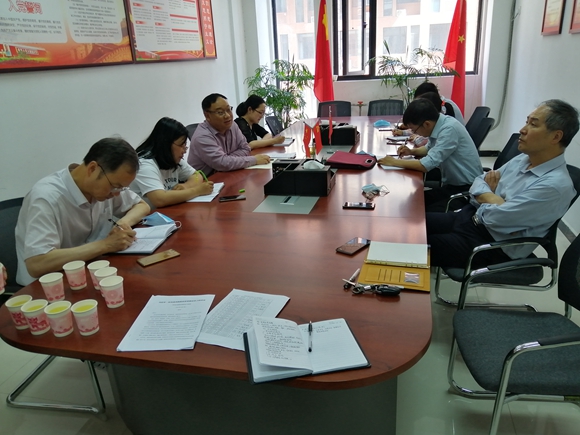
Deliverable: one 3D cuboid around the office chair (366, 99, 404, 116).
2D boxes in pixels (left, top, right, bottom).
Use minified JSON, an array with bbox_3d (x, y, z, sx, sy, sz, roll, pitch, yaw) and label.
[{"bbox_3d":[1.116,-0.902,5.144,0.560,0.930,0.600,2,21,13],"label":"office chair"}]

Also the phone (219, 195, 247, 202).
[{"bbox_3d":[-0.320,-0.112,2.473,0.152,0.009,0.075,-4,20,-2],"label":"phone"}]

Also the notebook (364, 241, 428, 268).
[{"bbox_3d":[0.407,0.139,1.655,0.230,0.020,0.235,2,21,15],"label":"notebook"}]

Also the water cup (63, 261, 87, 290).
[{"bbox_3d":[-0.758,0.209,1.548,0.073,0.082,0.073,-3,21,1],"label":"water cup"}]

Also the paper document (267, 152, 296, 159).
[{"bbox_3d":[-0.061,-0.498,3.472,0.225,0.012,0.200,2,21,15],"label":"paper document"}]

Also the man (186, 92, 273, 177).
[{"bbox_3d":[-0.505,-0.261,3.215,0.700,1.262,0.580,14,26,38],"label":"man"}]

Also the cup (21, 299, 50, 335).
[{"bbox_3d":[-0.755,0.300,1.305,0.073,0.084,0.073,-3,20,1],"label":"cup"}]

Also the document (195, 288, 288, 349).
[{"bbox_3d":[-0.150,0.298,1.333,0.210,0.006,0.297,5,22,21],"label":"document"}]

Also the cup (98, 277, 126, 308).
[{"bbox_3d":[-0.577,0.246,1.426,0.073,0.084,0.073,-3,20,0],"label":"cup"}]

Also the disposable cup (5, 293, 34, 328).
[{"bbox_3d":[-0.818,0.293,1.335,0.073,0.082,0.073,-3,21,1],"label":"disposable cup"}]

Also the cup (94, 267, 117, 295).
[{"bbox_3d":[-0.622,0.224,1.491,0.073,0.084,0.073,-3,20,0],"label":"cup"}]

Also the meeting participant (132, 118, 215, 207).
[{"bbox_3d":[-0.703,0.005,2.619,0.740,1.205,0.540,6,23,24],"label":"meeting participant"}]

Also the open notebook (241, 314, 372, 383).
[{"bbox_3d":[0.036,0.340,1.164,0.290,0.025,0.218,-6,20,-8],"label":"open notebook"}]

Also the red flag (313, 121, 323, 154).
[{"bbox_3d":[0.187,-0.545,2.969,0.075,0.240,0.050,-4,20,0],"label":"red flag"}]

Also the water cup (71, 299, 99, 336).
[{"bbox_3d":[-0.597,0.302,1.281,0.077,0.087,0.077,-4,20,0],"label":"water cup"}]

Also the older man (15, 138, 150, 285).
[{"bbox_3d":[-0.886,0.249,1.956,0.720,1.235,0.620,6,23,24],"label":"older man"}]

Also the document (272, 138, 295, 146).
[{"bbox_3d":[-0.073,-0.685,3.979,0.210,0.014,0.320,2,21,15],"label":"document"}]

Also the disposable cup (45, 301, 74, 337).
[{"bbox_3d":[-0.677,0.302,1.289,0.073,0.084,0.073,-3,20,1],"label":"disposable cup"}]

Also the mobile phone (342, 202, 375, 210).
[{"bbox_3d":[0.352,-0.060,2.220,0.155,0.009,0.075,2,21,15],"label":"mobile phone"}]

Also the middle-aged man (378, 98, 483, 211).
[{"bbox_3d":[0.966,-0.204,2.965,0.740,1.172,0.520,3,22,17],"label":"middle-aged man"}]

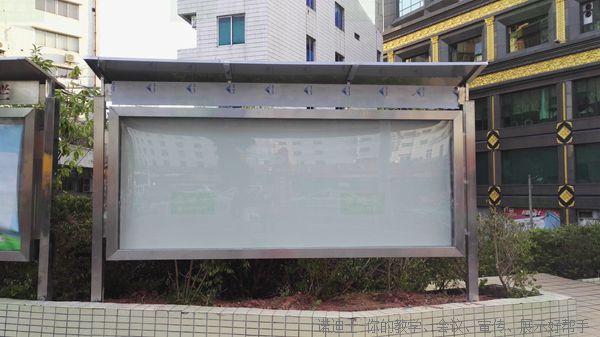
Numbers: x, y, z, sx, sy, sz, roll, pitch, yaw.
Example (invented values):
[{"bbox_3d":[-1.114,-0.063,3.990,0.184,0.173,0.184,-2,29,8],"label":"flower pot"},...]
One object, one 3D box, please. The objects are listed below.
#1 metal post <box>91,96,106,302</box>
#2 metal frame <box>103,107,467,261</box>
[{"bbox_3d":[-1.717,0.261,3.679,0.085,1.743,0.055,0,-2,-2],"label":"metal post"},{"bbox_3d":[-0.095,0.134,3.760,3.088,1.300,0.080,0,-2,-2],"label":"metal frame"}]

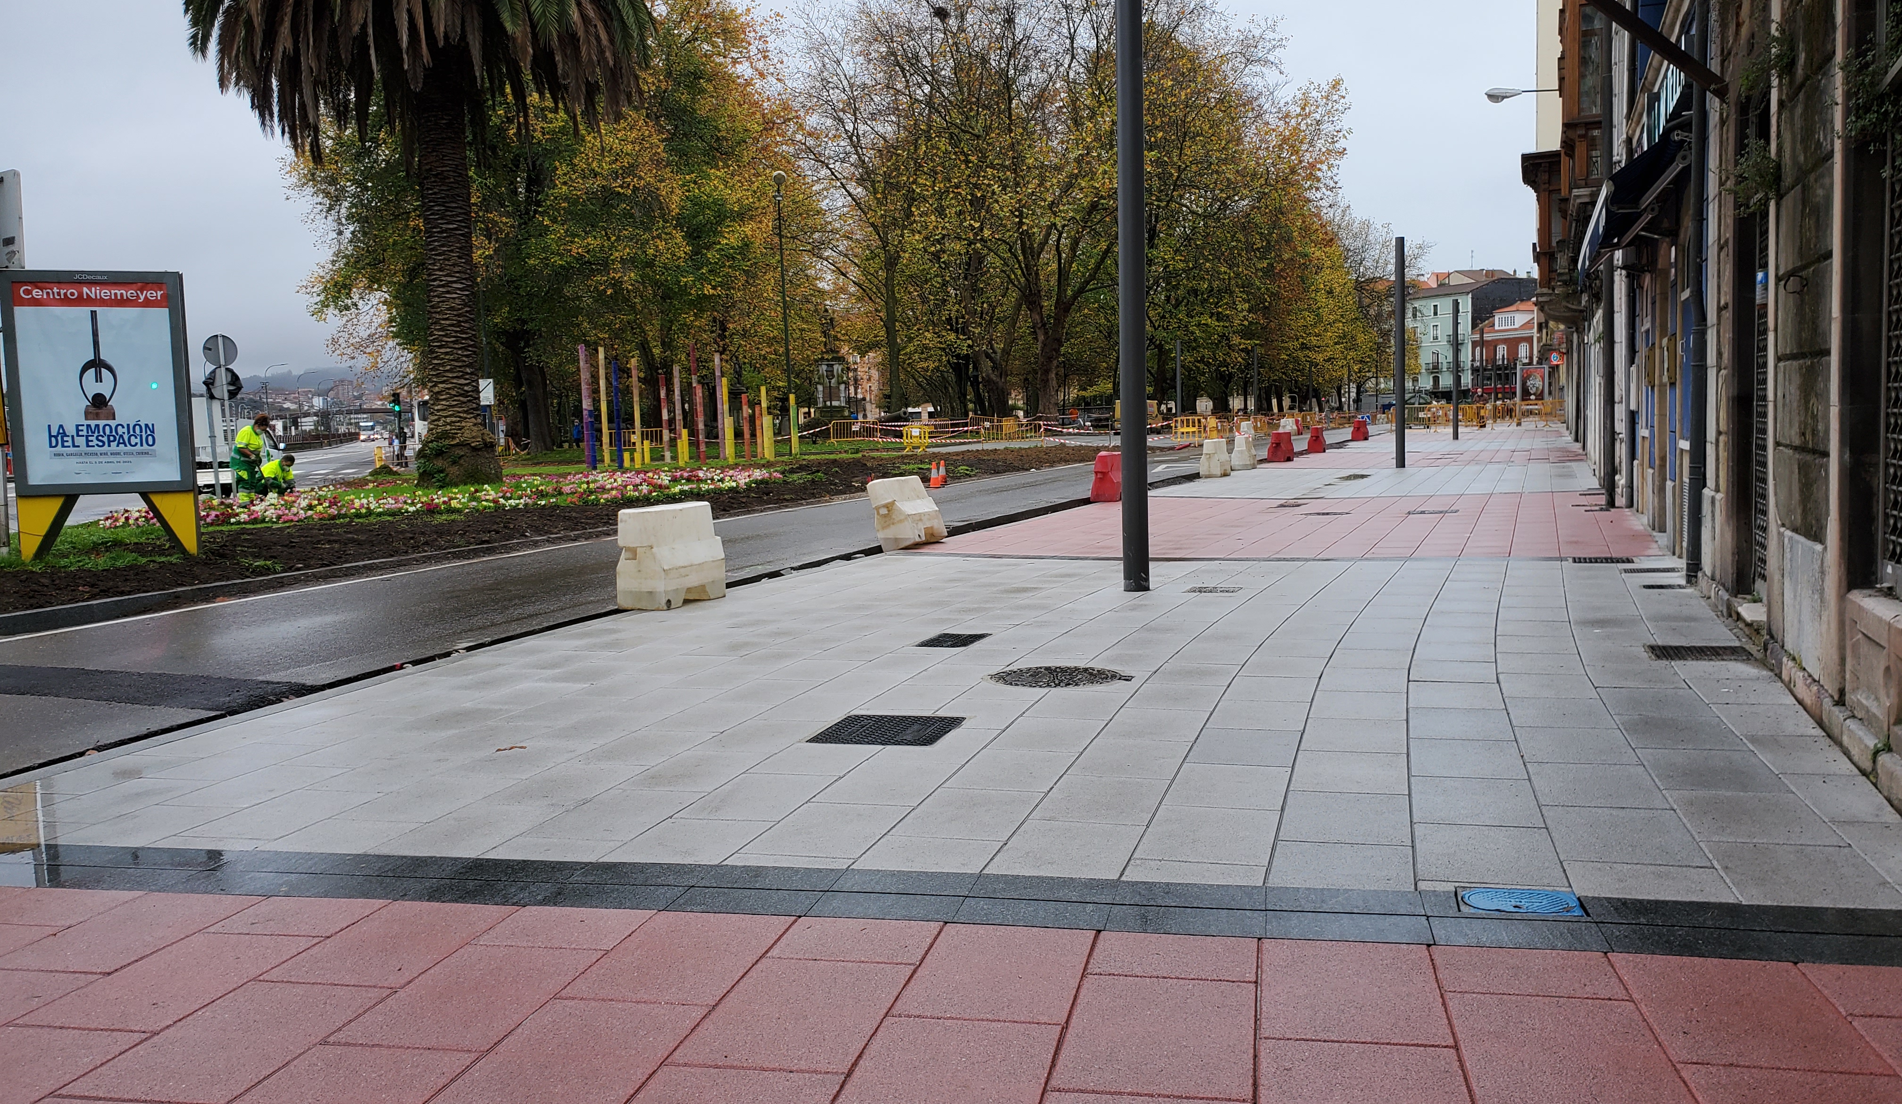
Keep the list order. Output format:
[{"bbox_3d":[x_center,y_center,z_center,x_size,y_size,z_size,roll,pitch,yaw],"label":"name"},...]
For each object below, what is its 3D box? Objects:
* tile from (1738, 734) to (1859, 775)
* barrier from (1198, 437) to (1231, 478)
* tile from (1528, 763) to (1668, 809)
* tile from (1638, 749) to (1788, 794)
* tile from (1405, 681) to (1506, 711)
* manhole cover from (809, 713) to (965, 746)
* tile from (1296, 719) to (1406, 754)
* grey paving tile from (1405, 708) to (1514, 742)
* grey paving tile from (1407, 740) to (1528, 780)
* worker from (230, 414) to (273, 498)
[{"bbox_3d":[3.182,0.776,5.339,0.280,0.040,0.600,0,6,20],"label":"tile"},{"bbox_3d":[5.397,-1.928,29.224,0.470,0.780,0.930,0,6,24],"label":"barrier"},{"bbox_3d":[2.261,0.836,5.007,0.400,0.040,0.600,0,6,17],"label":"tile"},{"bbox_3d":[2.732,0.808,5.143,0.400,0.050,0.600,-1,5,17],"label":"tile"},{"bbox_3d":[2.334,0.688,6.610,0.400,0.050,0.600,-1,6,17],"label":"tile"},{"bbox_3d":[-0.269,0.796,6.239,0.568,0.040,0.556,0,6,15],"label":"manhole cover"},{"bbox_3d":[1.661,0.773,5.858,0.400,0.040,0.600,0,6,17],"label":"tile"},{"bbox_3d":[2.143,0.743,6.014,0.400,0.040,0.600,0,6,18],"label":"grey paving tile"},{"bbox_3d":[1.960,0.804,5.437,0.400,0.040,0.600,0,6,17],"label":"grey paving tile"},{"bbox_3d":[-9.971,-1.147,20.375,0.500,1.620,0.470,-2,5,0],"label":"worker"}]

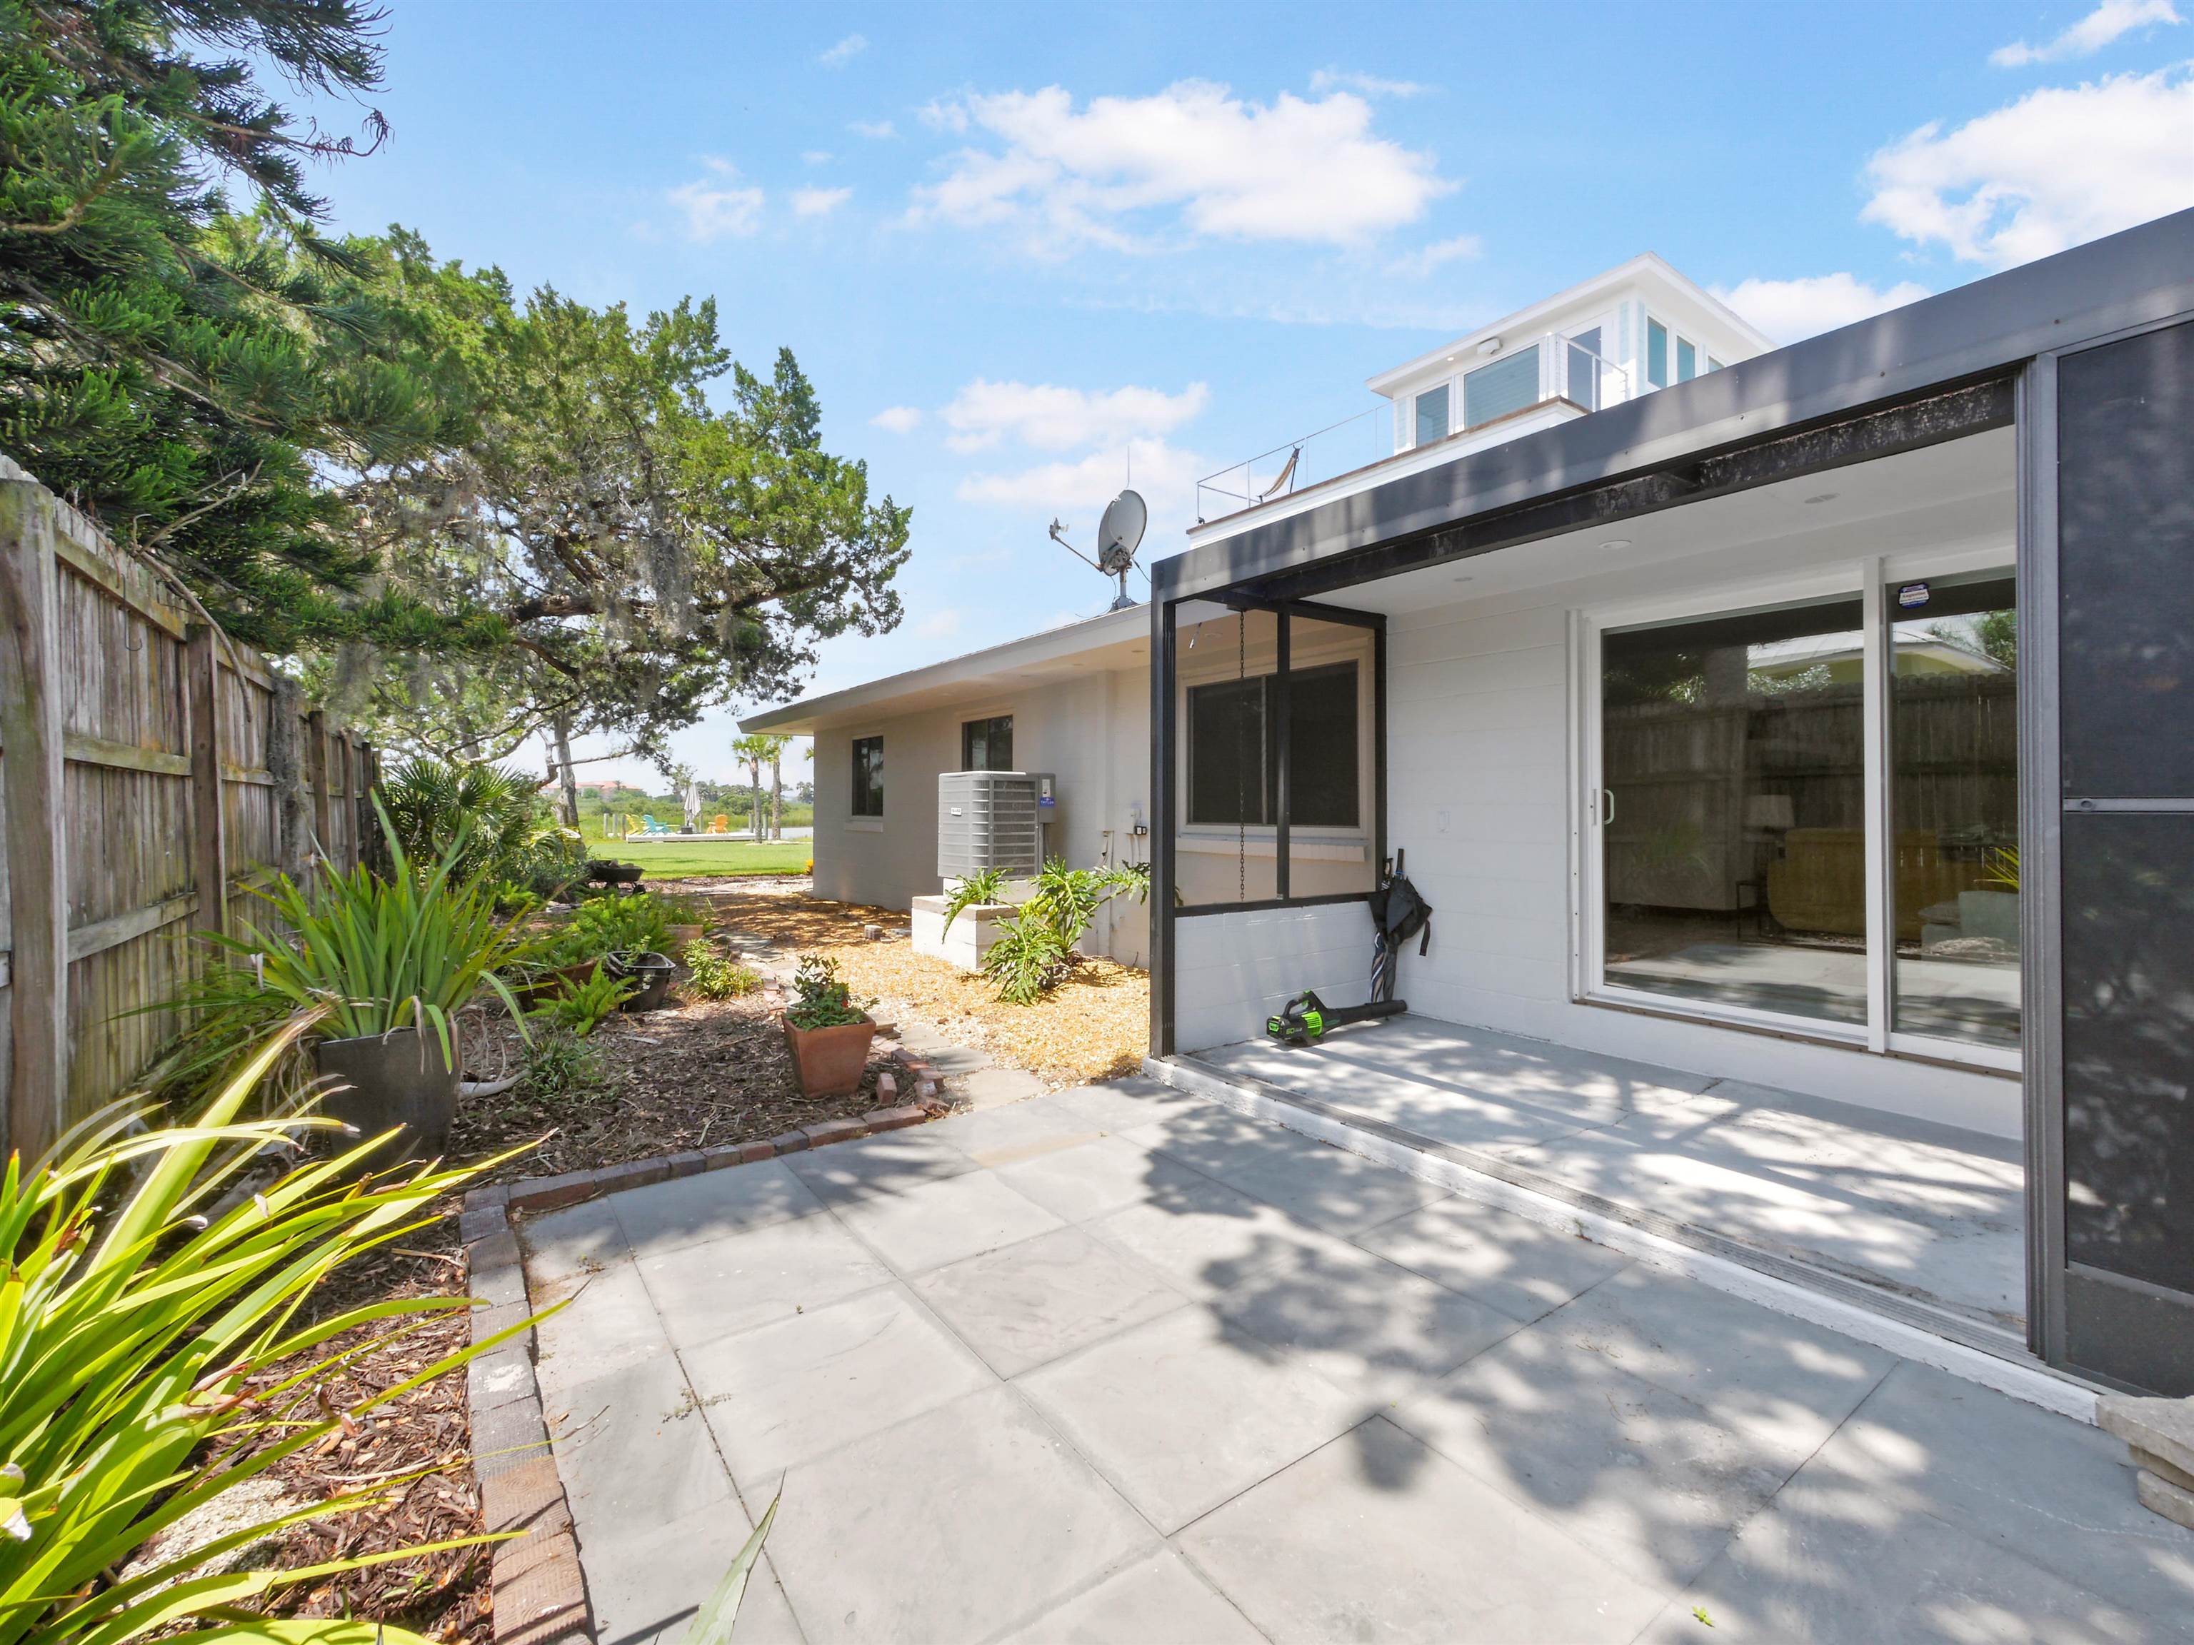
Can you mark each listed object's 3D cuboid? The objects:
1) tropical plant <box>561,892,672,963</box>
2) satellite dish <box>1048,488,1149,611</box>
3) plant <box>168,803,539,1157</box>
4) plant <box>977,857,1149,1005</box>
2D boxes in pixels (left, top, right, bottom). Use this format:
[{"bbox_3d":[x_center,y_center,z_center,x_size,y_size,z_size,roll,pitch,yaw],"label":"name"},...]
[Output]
[{"bbox_3d":[-3.880,0.830,7.150,0.880,0.520,0.800,0,0,0],"label":"tropical plant"},{"bbox_3d":[0.000,-1.960,6.350,0.750,0.870,0.580,0,1,29],"label":"satellite dish"},{"bbox_3d":[-2.930,0.595,3.602,1.080,1.340,1.060,-1,1,-37],"label":"plant"},{"bbox_3d":[-0.240,0.760,6.350,1.100,0.950,1.200,0,1,-38],"label":"plant"}]

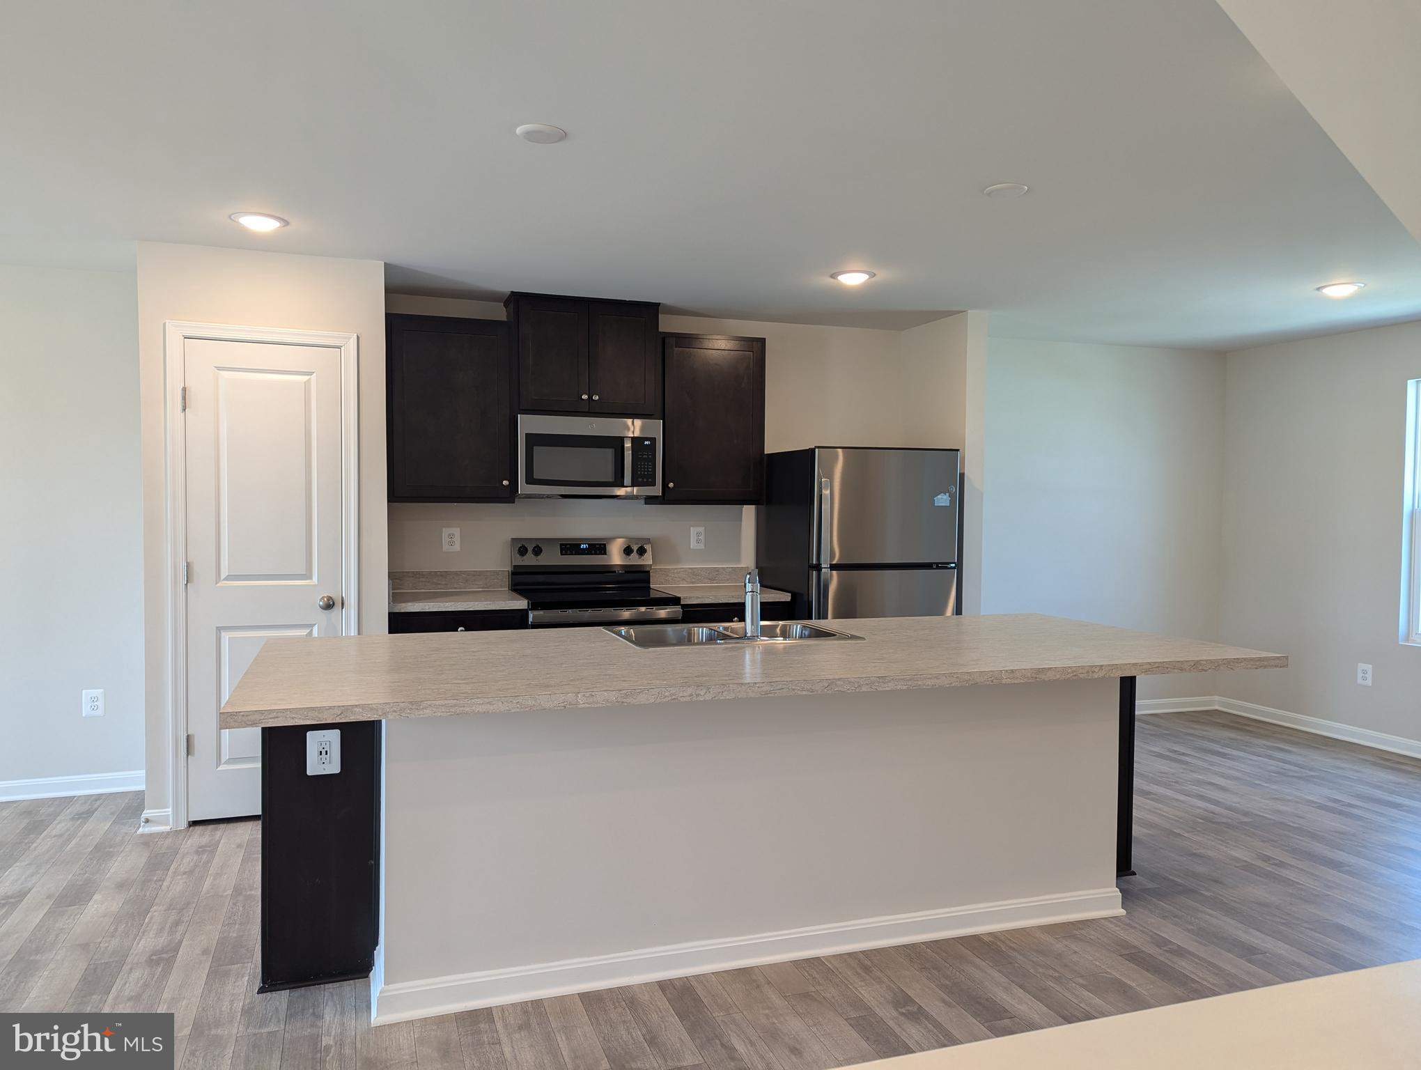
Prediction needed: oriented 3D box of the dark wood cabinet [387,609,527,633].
[{"bbox_3d":[-1.274,0.781,4.881,0.623,0.884,0.633,0,2,-19],"label":"dark wood cabinet"}]

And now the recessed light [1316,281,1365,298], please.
[{"bbox_3d":[2.994,-1.159,4.689,0.200,0.035,0.200,0,2,-19],"label":"recessed light"}]

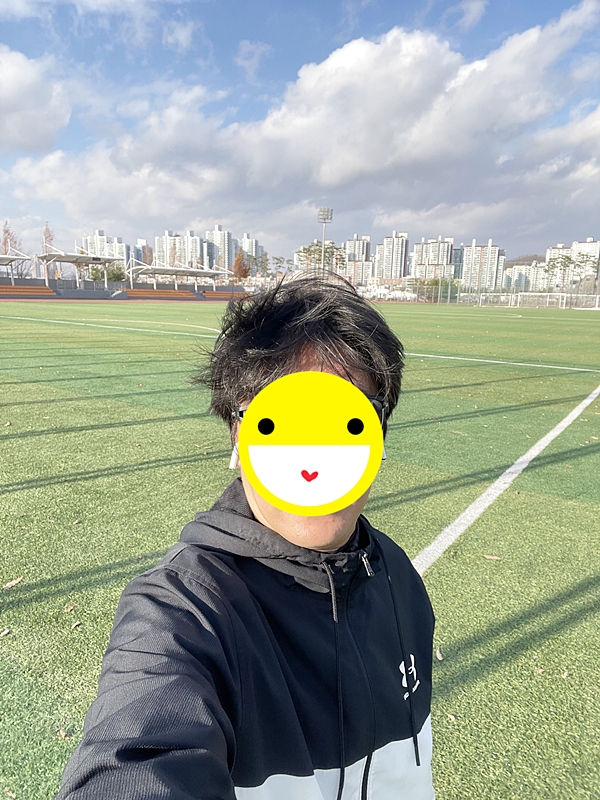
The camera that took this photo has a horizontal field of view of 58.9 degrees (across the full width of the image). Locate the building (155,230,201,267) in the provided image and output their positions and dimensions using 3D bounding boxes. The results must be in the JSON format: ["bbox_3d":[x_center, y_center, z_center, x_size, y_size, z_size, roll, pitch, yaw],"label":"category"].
[{"bbox_3d":[-142.207,-164.239,630.652,53.000,70.050,14.000,2,11,5],"label":"building"}]

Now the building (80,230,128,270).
[{"bbox_3d":[-234.455,-169.138,645.396,46.000,69.650,14.000,2,11,2],"label":"building"}]

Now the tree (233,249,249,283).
[{"bbox_3d":[-13.638,-28.632,120.789,3.900,11.190,3.900,0,11,-6],"label":"tree"}]

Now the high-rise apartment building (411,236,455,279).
[{"bbox_3d":[162.975,-171.437,653.818,52.000,55.100,22.000,4,12,13],"label":"high-rise apartment building"}]

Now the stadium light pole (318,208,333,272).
[{"bbox_3d":[5.914,-35.505,130.536,3.500,21.700,1.300,2,11,2],"label":"stadium light pole"}]

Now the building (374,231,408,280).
[{"bbox_3d":[118.271,-177.257,693.124,38.000,82.730,14.000,8,13,30],"label":"building"}]

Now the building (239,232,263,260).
[{"bbox_3d":[-67.273,-186.726,727.784,26.000,79.210,16.000,5,12,19],"label":"building"}]

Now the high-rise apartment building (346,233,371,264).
[{"bbox_3d":[80.517,-188.326,742.075,29.000,83.410,14.000,7,13,26],"label":"high-rise apartment building"}]

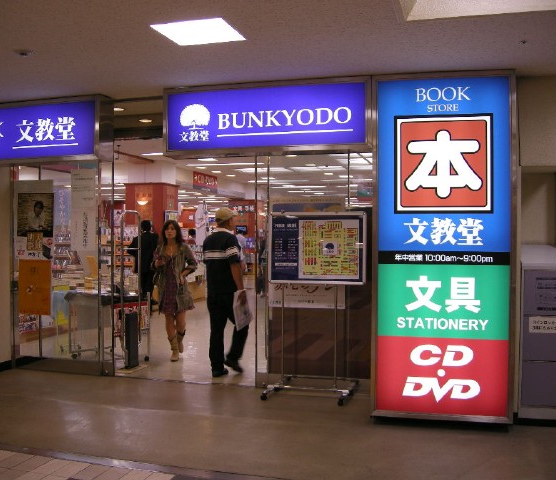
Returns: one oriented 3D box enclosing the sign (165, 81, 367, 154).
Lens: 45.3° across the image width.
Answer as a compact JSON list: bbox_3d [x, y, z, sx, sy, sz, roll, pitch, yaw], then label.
[{"bbox_3d":[-0.080,-0.991,5.404,1.700,0.545,0.250,0,1,15],"label":"sign"}]

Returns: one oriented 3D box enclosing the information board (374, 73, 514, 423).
[{"bbox_3d":[1.251,0.071,5.040,1.040,2.580,0.250,0,1,15],"label":"information board"}]

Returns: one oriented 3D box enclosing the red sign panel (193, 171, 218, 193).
[{"bbox_3d":[-1.547,-1.233,14.200,0.060,0.370,1.350,0,1,15],"label":"red sign panel"}]

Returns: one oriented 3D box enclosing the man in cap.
[{"bbox_3d":[-0.543,0.546,6.889,0.400,1.730,0.500,-1,1,-45],"label":"man in cap"}]

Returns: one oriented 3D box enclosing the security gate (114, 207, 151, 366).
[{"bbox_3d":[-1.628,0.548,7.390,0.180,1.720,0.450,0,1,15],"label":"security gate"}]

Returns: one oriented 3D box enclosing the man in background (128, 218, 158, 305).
[{"bbox_3d":[-2.352,0.511,11.590,0.550,1.690,0.380,0,1,-5],"label":"man in background"}]

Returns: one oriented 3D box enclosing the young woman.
[{"bbox_3d":[-1.192,0.595,7.740,0.520,1.620,0.400,0,1,0],"label":"young woman"}]

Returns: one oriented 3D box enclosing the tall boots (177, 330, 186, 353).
[{"bbox_3d":[-1.153,1.212,7.950,0.115,0.290,0.240,0,1,-2],"label":"tall boots"}]

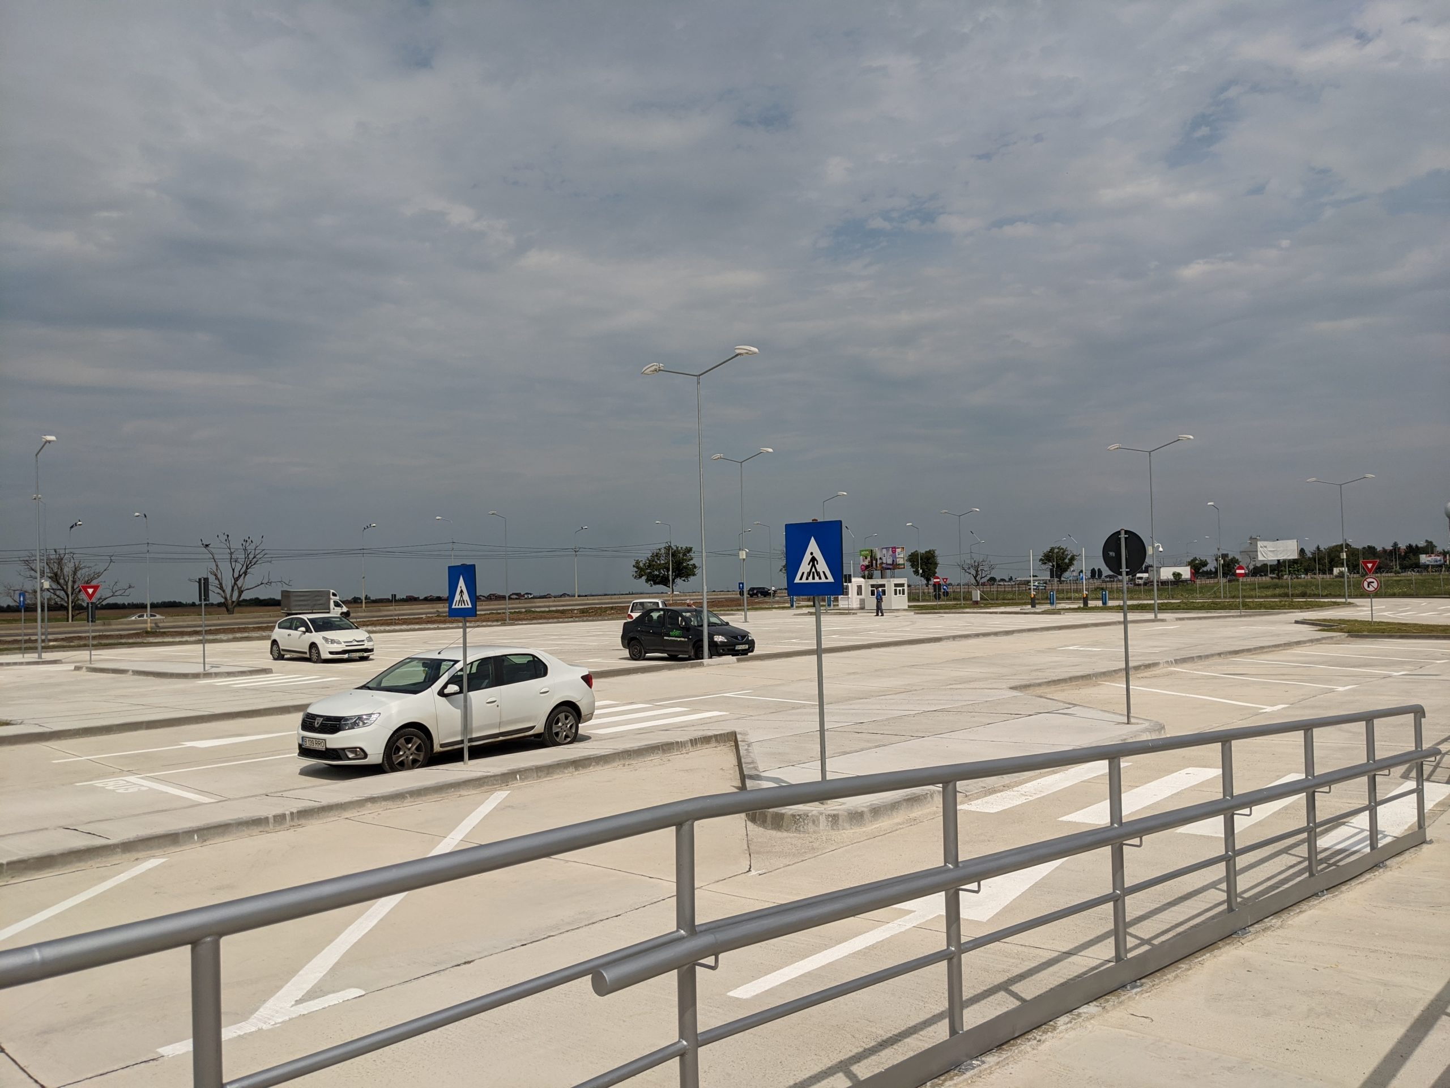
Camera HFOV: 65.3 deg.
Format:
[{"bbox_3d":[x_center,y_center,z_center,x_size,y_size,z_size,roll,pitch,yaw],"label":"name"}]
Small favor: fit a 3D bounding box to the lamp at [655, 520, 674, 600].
[{"bbox_3d":[-7.690,2.273,141.745,2.600,10.100,0.400,-4,-3,41],"label":"lamp"}]

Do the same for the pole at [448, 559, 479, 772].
[{"bbox_3d":[-3.313,1.539,14.401,0.500,2.530,0.080,-3,-3,34],"label":"pole"}]

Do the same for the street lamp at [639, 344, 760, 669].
[{"bbox_3d":[-0.656,-1.052,31.892,4.394,8.594,0.380,-3,-3,39],"label":"street lamp"}]

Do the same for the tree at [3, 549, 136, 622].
[{"bbox_3d":[-68.952,4.410,119.000,13.400,7.600,11.500,0,-3,-30],"label":"tree"}]

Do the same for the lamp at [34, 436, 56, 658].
[{"bbox_3d":[-26.267,0.191,43.777,2.000,8.560,0.340,-4,-3,44],"label":"lamp"}]

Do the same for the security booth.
[{"bbox_3d":[11.732,3.932,88.389,4.500,2.340,2.300,-4,-3,41],"label":"security booth"}]

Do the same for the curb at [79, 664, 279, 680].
[{"bbox_3d":[-16.351,3.659,32.915,9.300,0.140,2.350,-4,-3,40],"label":"curb"}]

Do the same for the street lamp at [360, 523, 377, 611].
[{"bbox_3d":[-40.858,2.817,130.094,2.600,10.100,0.400,-4,-3,41],"label":"street lamp"}]

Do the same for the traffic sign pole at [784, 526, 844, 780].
[{"bbox_3d":[0.807,0.991,9.595,0.620,2.400,0.100,-4,-3,44],"label":"traffic sign pole"}]

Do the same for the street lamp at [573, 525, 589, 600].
[{"bbox_3d":[-20.427,2.504,161.389,2.800,10.300,0.400,-4,-3,41],"label":"street lamp"}]

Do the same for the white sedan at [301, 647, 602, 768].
[{"bbox_3d":[-3.606,2.119,15.190,1.740,1.510,4.350,-3,-3,37],"label":"white sedan"}]

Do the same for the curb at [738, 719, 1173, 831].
[{"bbox_3d":[3.124,2.465,12.851,1.330,0.150,8.050,-4,-3,40],"label":"curb"}]

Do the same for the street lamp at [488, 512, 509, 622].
[{"bbox_3d":[-17.367,1.877,87.116,2.100,8.450,0.350,-4,-3,40],"label":"street lamp"}]

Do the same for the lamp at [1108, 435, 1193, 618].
[{"bbox_3d":[20.528,-0.718,54.445,3.950,8.600,0.340,-4,-3,41],"label":"lamp"}]

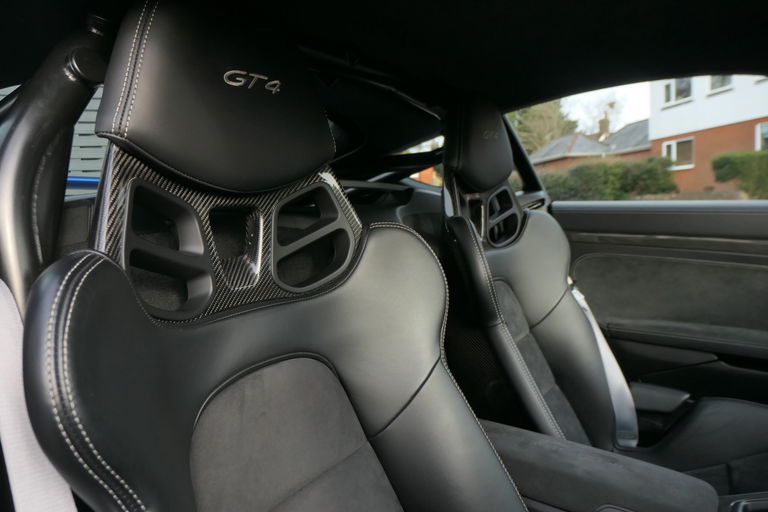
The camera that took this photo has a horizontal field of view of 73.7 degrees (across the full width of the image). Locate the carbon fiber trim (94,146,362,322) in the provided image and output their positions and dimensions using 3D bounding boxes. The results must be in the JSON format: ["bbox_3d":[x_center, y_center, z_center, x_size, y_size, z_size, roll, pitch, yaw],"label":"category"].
[{"bbox_3d":[-0.178,-0.023,0.658,0.074,0.193,0.405,2,6,34],"label":"carbon fiber trim"}]

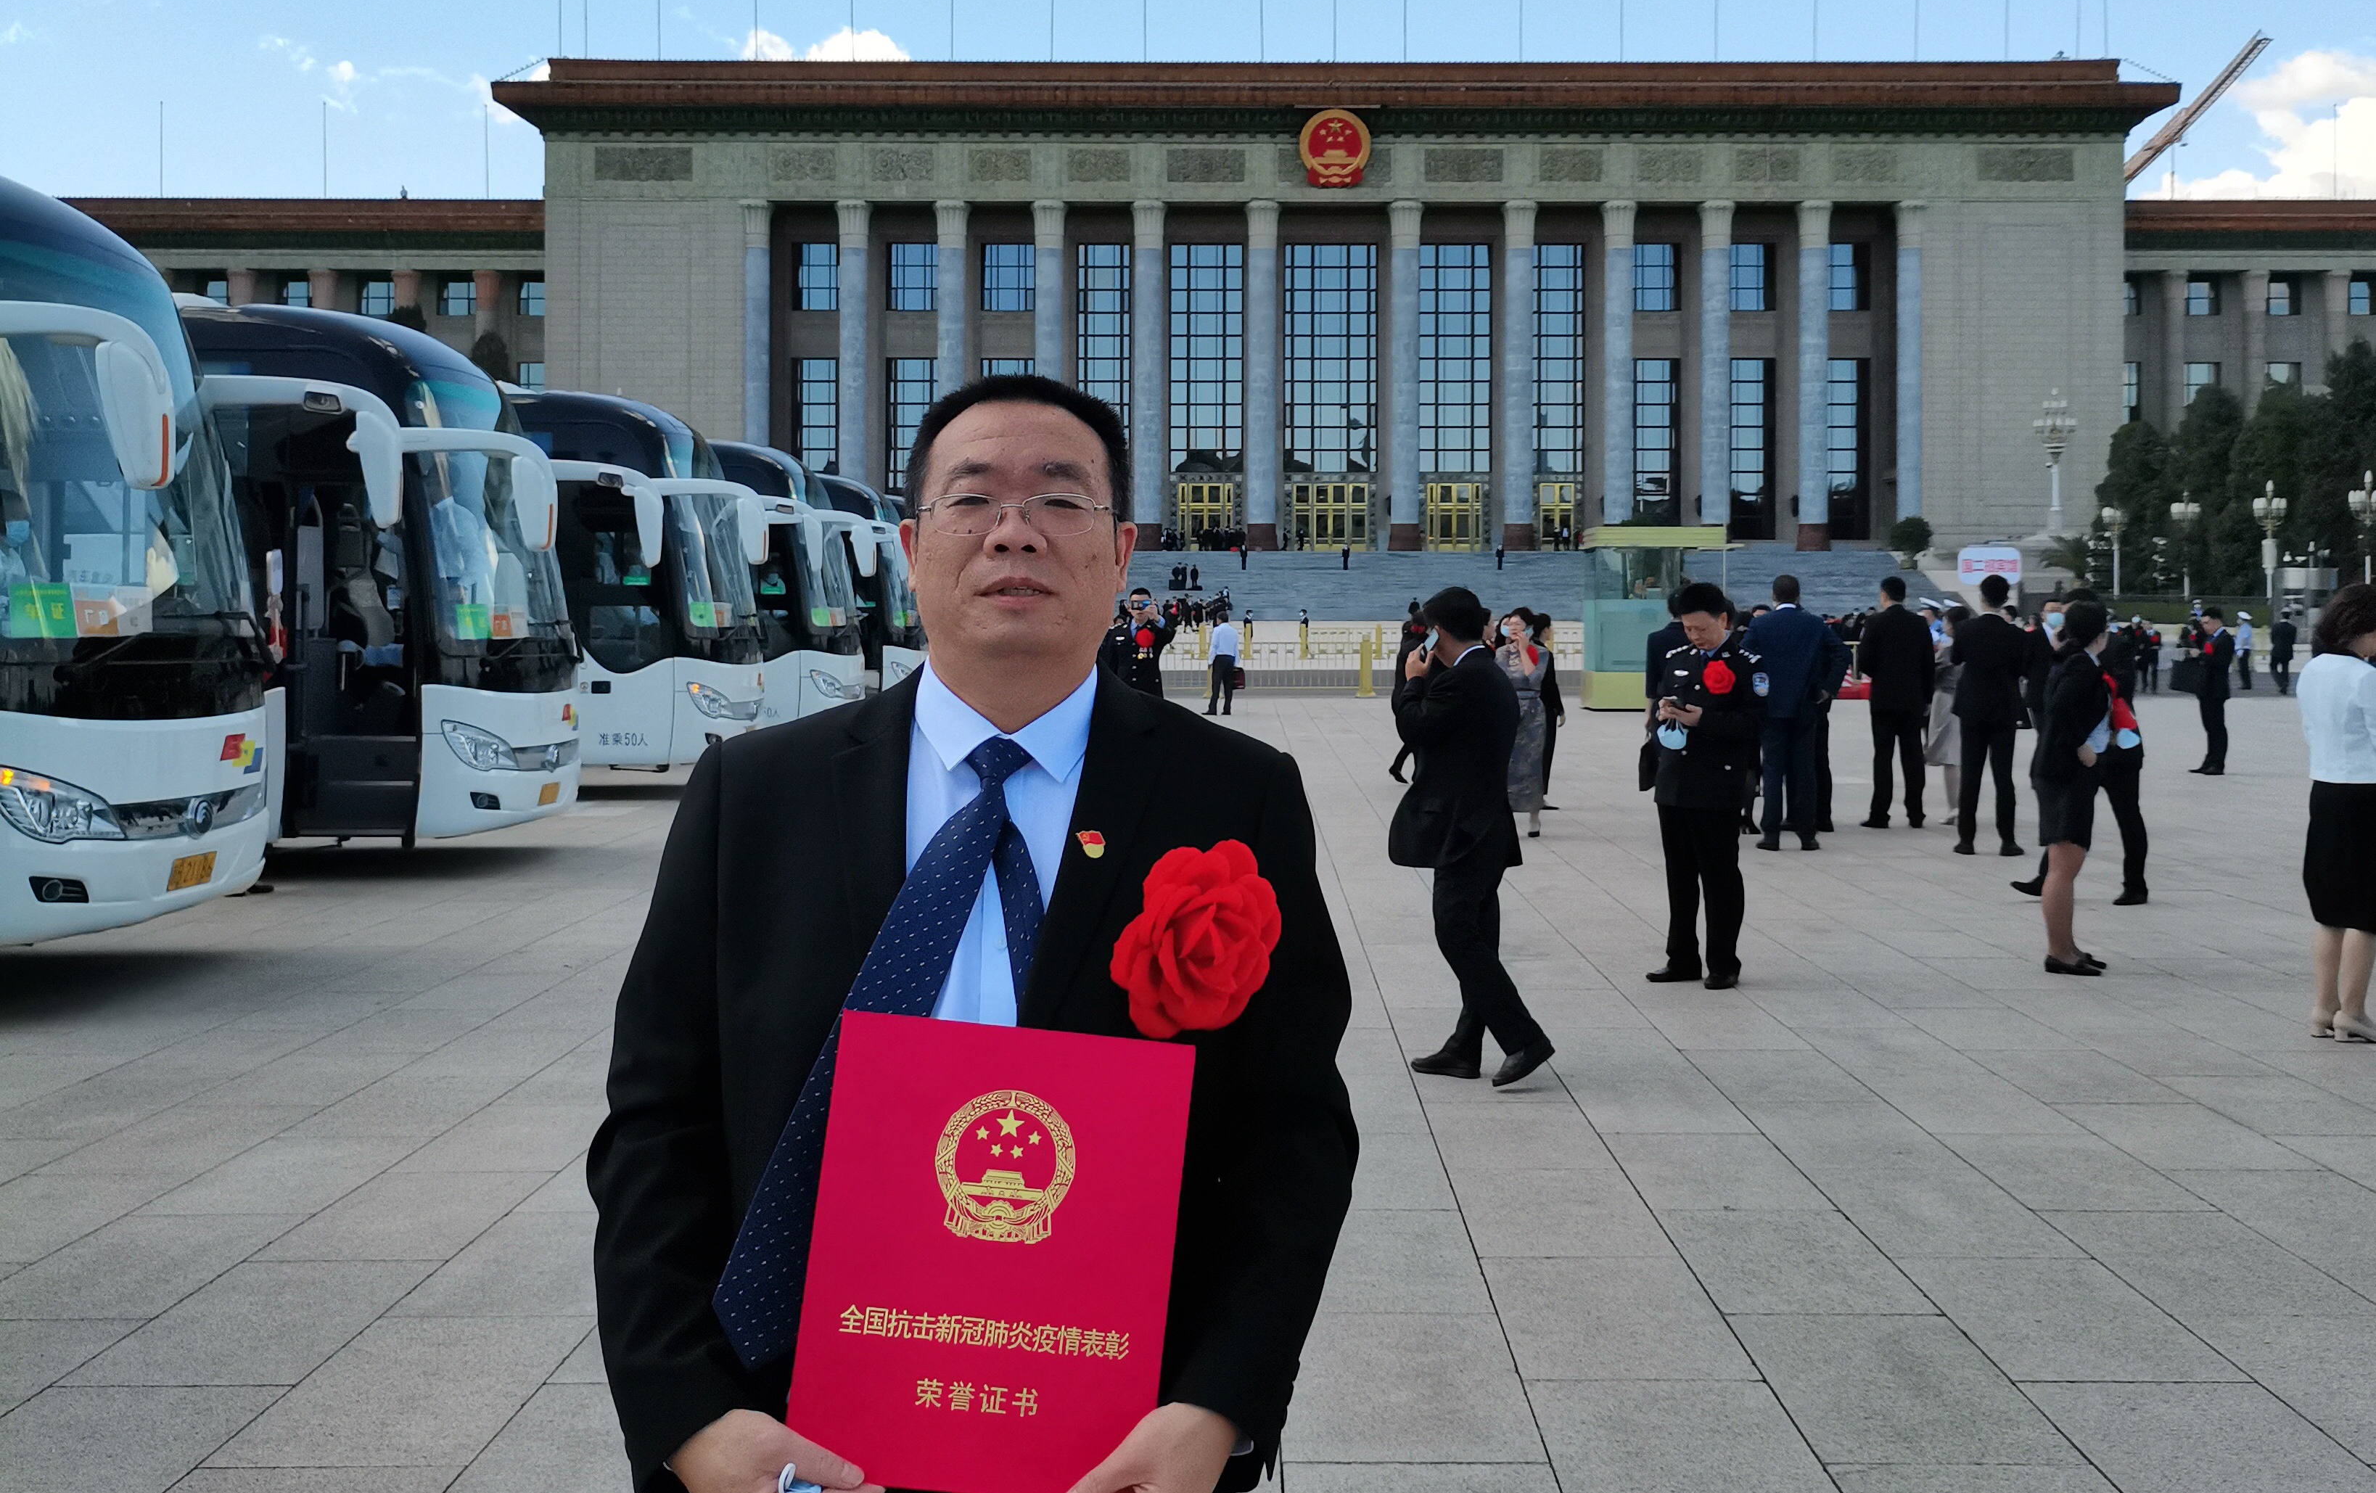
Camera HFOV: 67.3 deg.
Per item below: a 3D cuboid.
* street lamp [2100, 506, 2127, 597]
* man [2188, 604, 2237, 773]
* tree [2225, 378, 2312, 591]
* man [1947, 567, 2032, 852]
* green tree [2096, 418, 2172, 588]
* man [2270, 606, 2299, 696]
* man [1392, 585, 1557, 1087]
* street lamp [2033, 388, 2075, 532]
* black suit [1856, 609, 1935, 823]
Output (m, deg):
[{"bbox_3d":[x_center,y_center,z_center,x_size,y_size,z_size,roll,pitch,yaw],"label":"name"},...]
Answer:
[{"bbox_3d":[38.889,-7.606,75.000,1.150,5.100,1.150,0,3,0],"label":"street lamp"},{"bbox_3d":[10.326,-0.562,18.000,0.450,1.680,0.500,0,3,-7],"label":"man"},{"bbox_3d":[53.272,-12.128,88.000,4.600,11.800,4.600,0,3,0],"label":"tree"},{"bbox_3d":[5.179,-0.209,11.500,0.540,1.830,0.380,1,4,22],"label":"man"},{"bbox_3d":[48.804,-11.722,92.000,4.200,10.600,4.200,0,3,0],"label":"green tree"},{"bbox_3d":[21.374,-1.864,34.800,0.540,1.740,0.430,1,4,23],"label":"man"},{"bbox_3d":[0.980,0.301,6.100,0.600,1.690,0.540,2,4,29],"label":"man"},{"bbox_3d":[54.346,-17.766,112.000,2.500,9.300,2.500,0,3,0],"label":"street lamp"},{"bbox_3d":[5.198,-0.238,13.100,0.560,1.600,0.360,0,3,7],"label":"black suit"}]

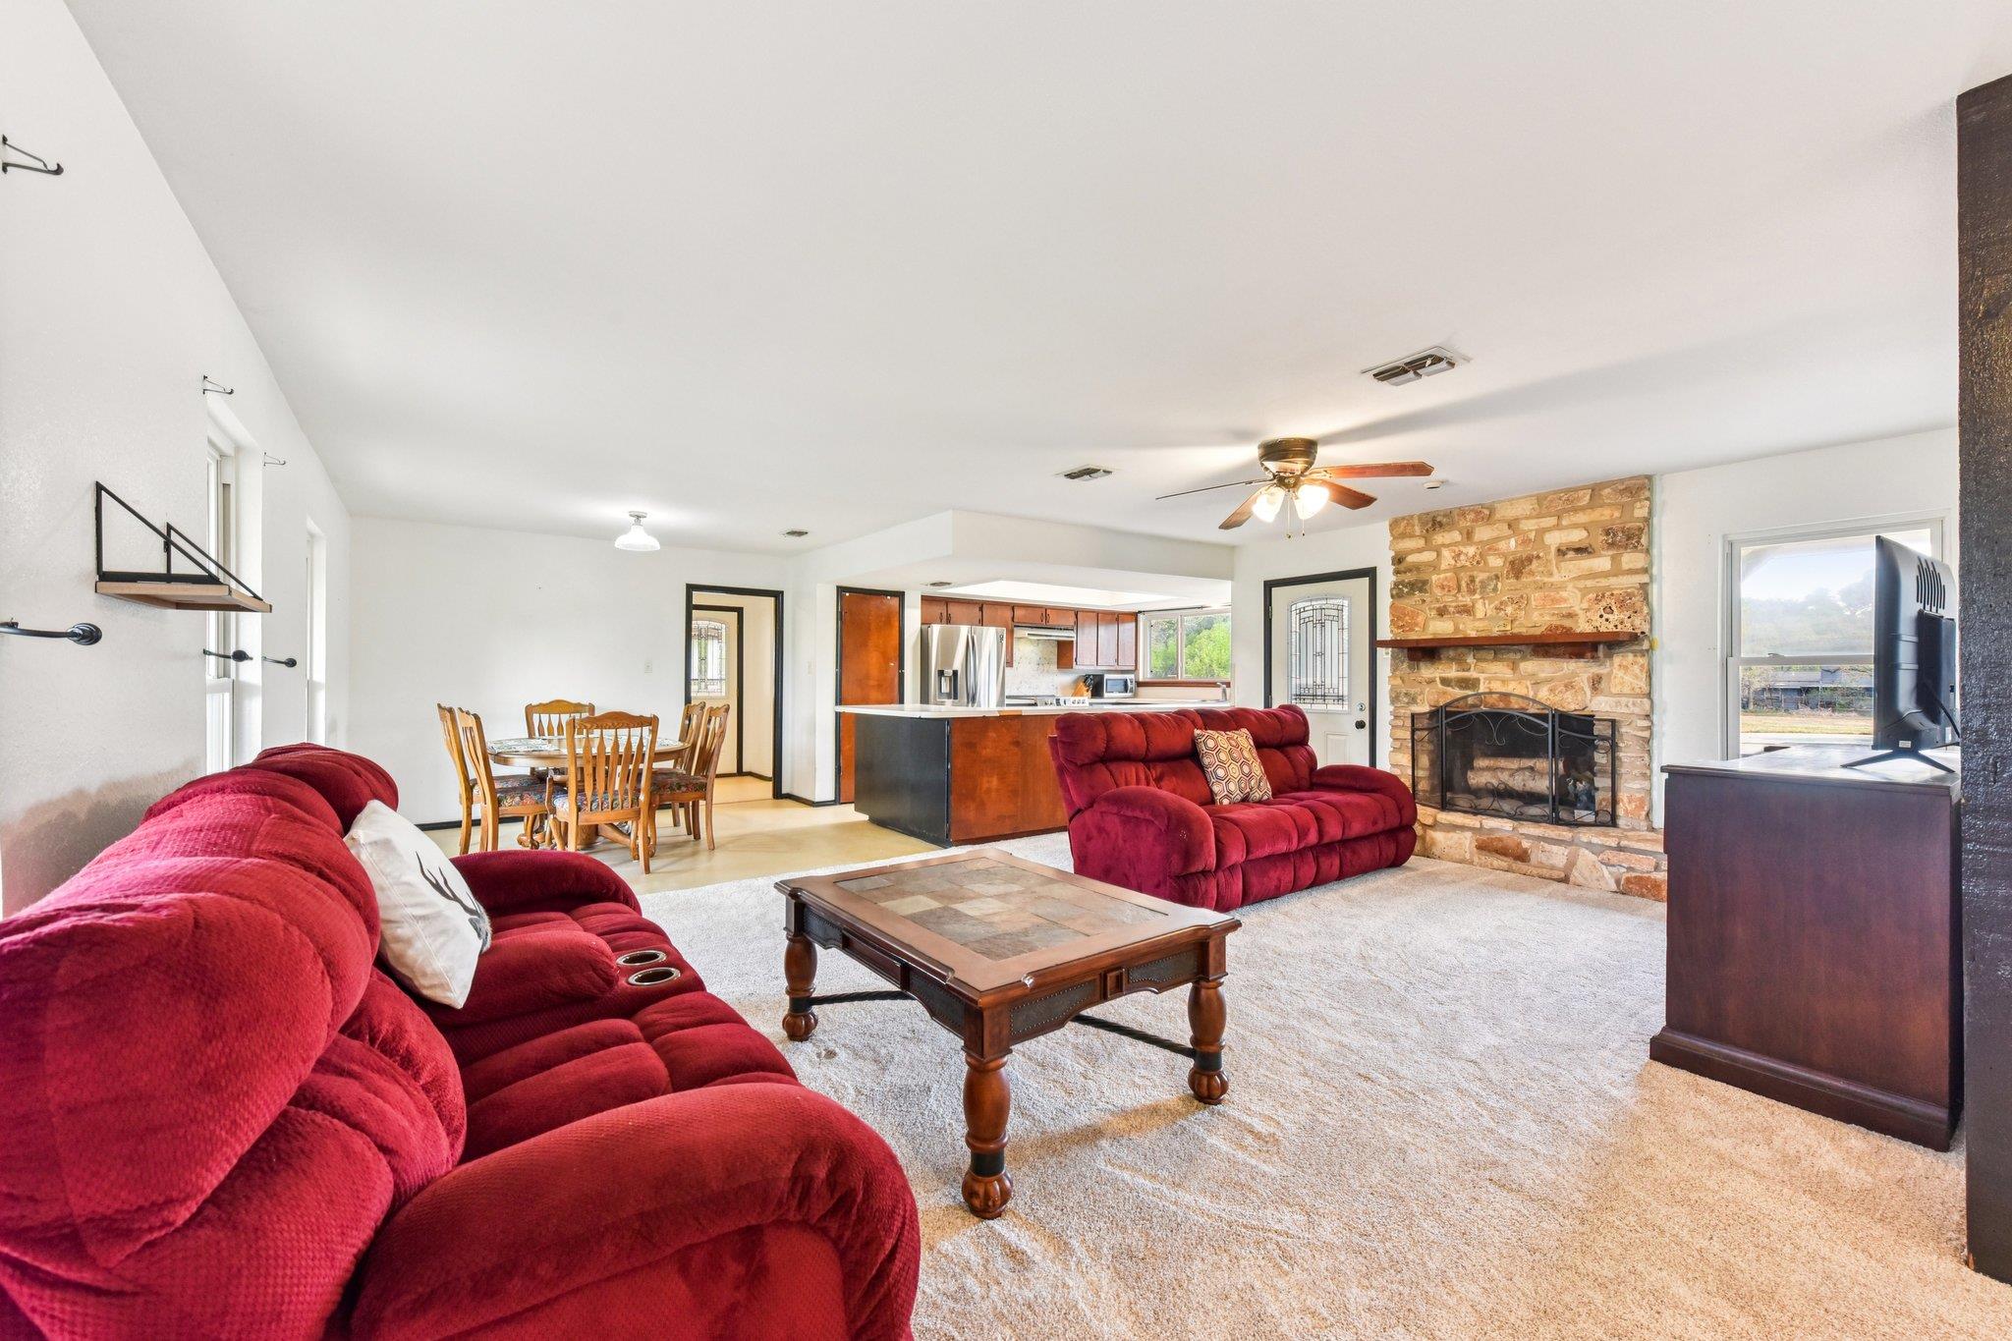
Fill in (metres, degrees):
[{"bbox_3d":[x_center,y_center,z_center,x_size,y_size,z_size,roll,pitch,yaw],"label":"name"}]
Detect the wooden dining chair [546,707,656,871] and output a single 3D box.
[{"bbox_3d":[-2.509,0.755,4.909,0.580,1.030,0.640,0,0,-36],"label":"wooden dining chair"}]

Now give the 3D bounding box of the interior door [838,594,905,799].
[{"bbox_3d":[-1.310,0.245,7.620,0.680,2.040,0.080,0,0,-36],"label":"interior door"}]

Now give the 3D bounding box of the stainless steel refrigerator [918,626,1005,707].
[{"bbox_3d":[-0.663,0.417,8.614,0.925,1.760,0.870,0,0,-36],"label":"stainless steel refrigerator"}]

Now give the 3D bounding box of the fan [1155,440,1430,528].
[{"bbox_3d":[1.465,-0.955,4.060,1.300,0.440,1.300,0,0,-36],"label":"fan"}]

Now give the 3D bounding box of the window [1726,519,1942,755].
[{"bbox_3d":[4.400,-0.060,4.200,0.100,1.380,0.820,0,0,-35],"label":"window"}]

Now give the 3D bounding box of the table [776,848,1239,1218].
[{"bbox_3d":[-0.037,1.005,2.525,0.930,0.520,1.170,0,0,-36],"label":"table"}]

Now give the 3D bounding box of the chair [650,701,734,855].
[{"bbox_3d":[-2.333,0.760,5.619,0.580,1.030,0.500,0,0,-36],"label":"chair"}]

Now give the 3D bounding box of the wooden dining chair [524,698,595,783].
[{"bbox_3d":[-3.490,0.760,6.150,0.490,1.010,0.540,0,0,-36],"label":"wooden dining chair"}]

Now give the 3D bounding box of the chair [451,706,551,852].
[{"bbox_3d":[-3.340,0.760,5.270,0.560,1.010,0.480,0,0,-39],"label":"chair"}]

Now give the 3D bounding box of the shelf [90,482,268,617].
[{"bbox_3d":[-1.825,-0.258,1.765,0.185,0.214,0.535,0,0,-36],"label":"shelf"}]

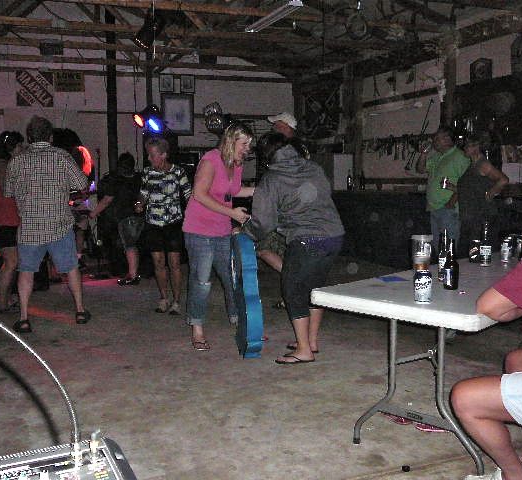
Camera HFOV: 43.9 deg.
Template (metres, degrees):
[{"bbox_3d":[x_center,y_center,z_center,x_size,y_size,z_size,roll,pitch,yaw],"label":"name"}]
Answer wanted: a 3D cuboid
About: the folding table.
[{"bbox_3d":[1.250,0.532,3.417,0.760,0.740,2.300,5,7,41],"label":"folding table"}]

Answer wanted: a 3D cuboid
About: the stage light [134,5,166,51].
[{"bbox_3d":[-1.149,-2.190,6.670,0.230,0.400,0.230,34,2,-8],"label":"stage light"}]

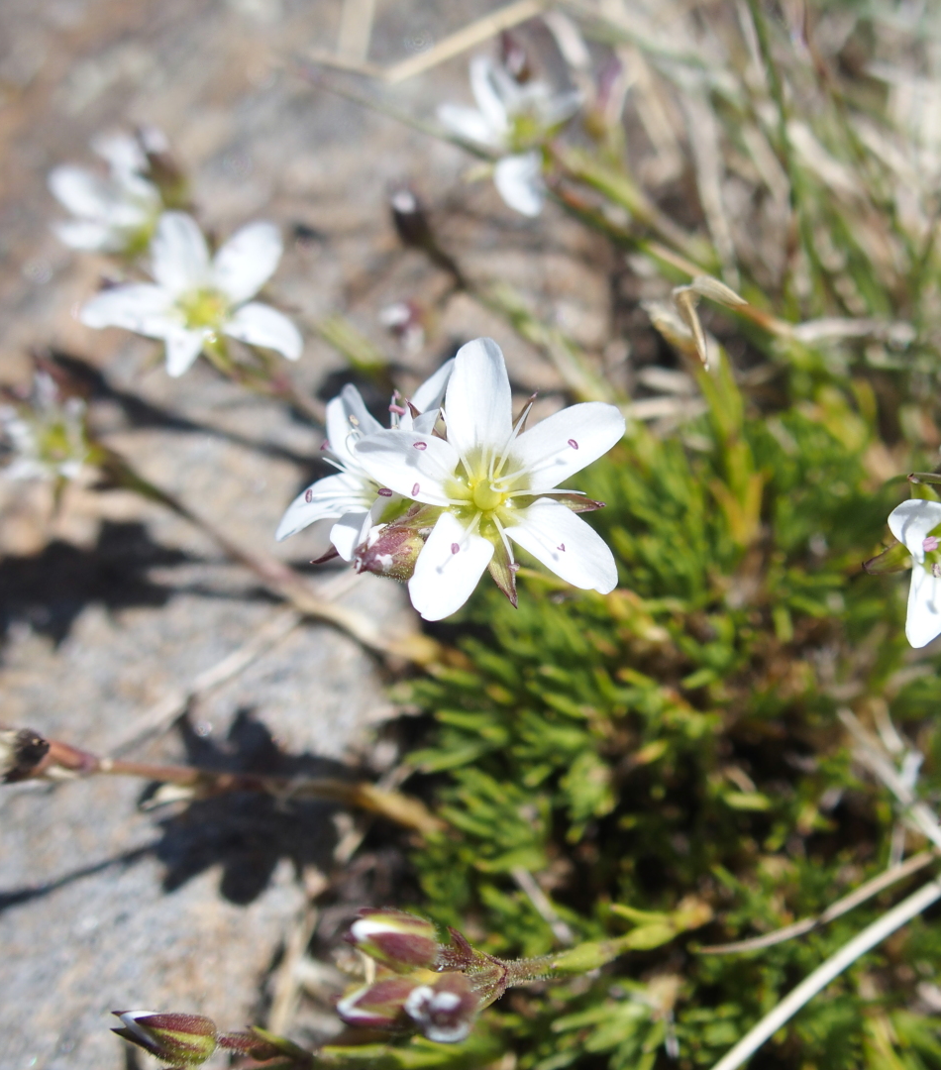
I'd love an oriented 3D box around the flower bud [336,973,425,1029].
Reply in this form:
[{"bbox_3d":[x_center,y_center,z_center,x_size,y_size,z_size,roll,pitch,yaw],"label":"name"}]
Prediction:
[{"bbox_3d":[-0.006,0.032,0.119,0.007,0.004,0.004,-6,90,-18],"label":"flower bud"}]

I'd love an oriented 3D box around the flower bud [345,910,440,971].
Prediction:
[{"bbox_3d":[-0.005,0.028,0.120,0.007,0.004,0.004,15,90,-15],"label":"flower bud"}]

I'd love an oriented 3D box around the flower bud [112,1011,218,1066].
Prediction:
[{"bbox_3d":[-0.021,0.034,0.118,0.007,0.004,0.004,15,90,-15],"label":"flower bud"}]

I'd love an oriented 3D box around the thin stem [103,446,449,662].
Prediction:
[{"bbox_3d":[-0.019,0.002,0.165,0.038,0.004,0.004,32,90,-9],"label":"thin stem"}]

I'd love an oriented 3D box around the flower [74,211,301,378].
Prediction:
[{"bbox_3d":[-0.025,-0.022,0.156,0.020,0.008,0.017,-10,64,-8],"label":"flower"}]

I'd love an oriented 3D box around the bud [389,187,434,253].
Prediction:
[{"bbox_3d":[-0.006,-0.031,0.168,0.004,0.007,0.004,-27,27,0],"label":"bud"}]

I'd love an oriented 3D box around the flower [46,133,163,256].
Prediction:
[{"bbox_3d":[-0.036,-0.034,0.173,0.013,0.010,0.013,-30,50,16],"label":"flower"}]

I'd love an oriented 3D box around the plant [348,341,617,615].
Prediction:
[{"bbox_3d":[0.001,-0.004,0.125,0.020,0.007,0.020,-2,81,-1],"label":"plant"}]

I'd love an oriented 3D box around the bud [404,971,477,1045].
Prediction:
[{"bbox_3d":[-0.002,0.031,0.113,0.004,0.004,0.006,0,15,18],"label":"bud"}]

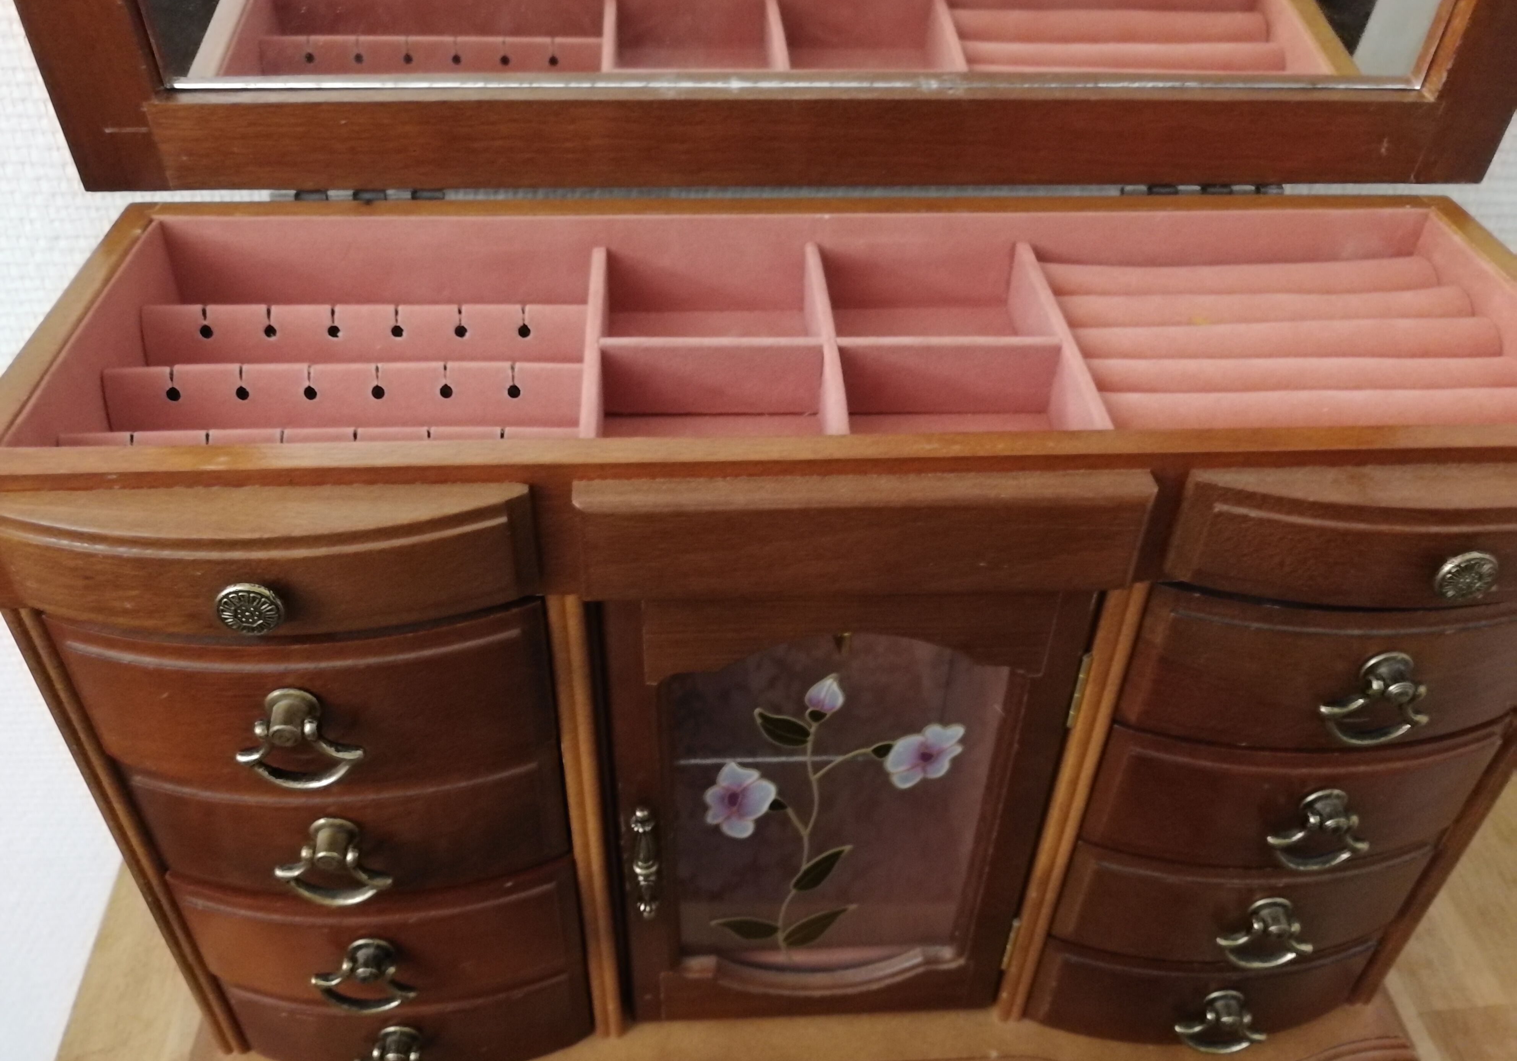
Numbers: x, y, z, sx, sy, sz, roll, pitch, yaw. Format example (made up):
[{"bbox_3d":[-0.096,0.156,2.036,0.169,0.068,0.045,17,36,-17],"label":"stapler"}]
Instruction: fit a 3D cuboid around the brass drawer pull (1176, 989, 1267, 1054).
[{"bbox_3d":[0.140,0.150,0.360,0.028,0.024,0.010,-1,39,-3],"label":"brass drawer pull"}]

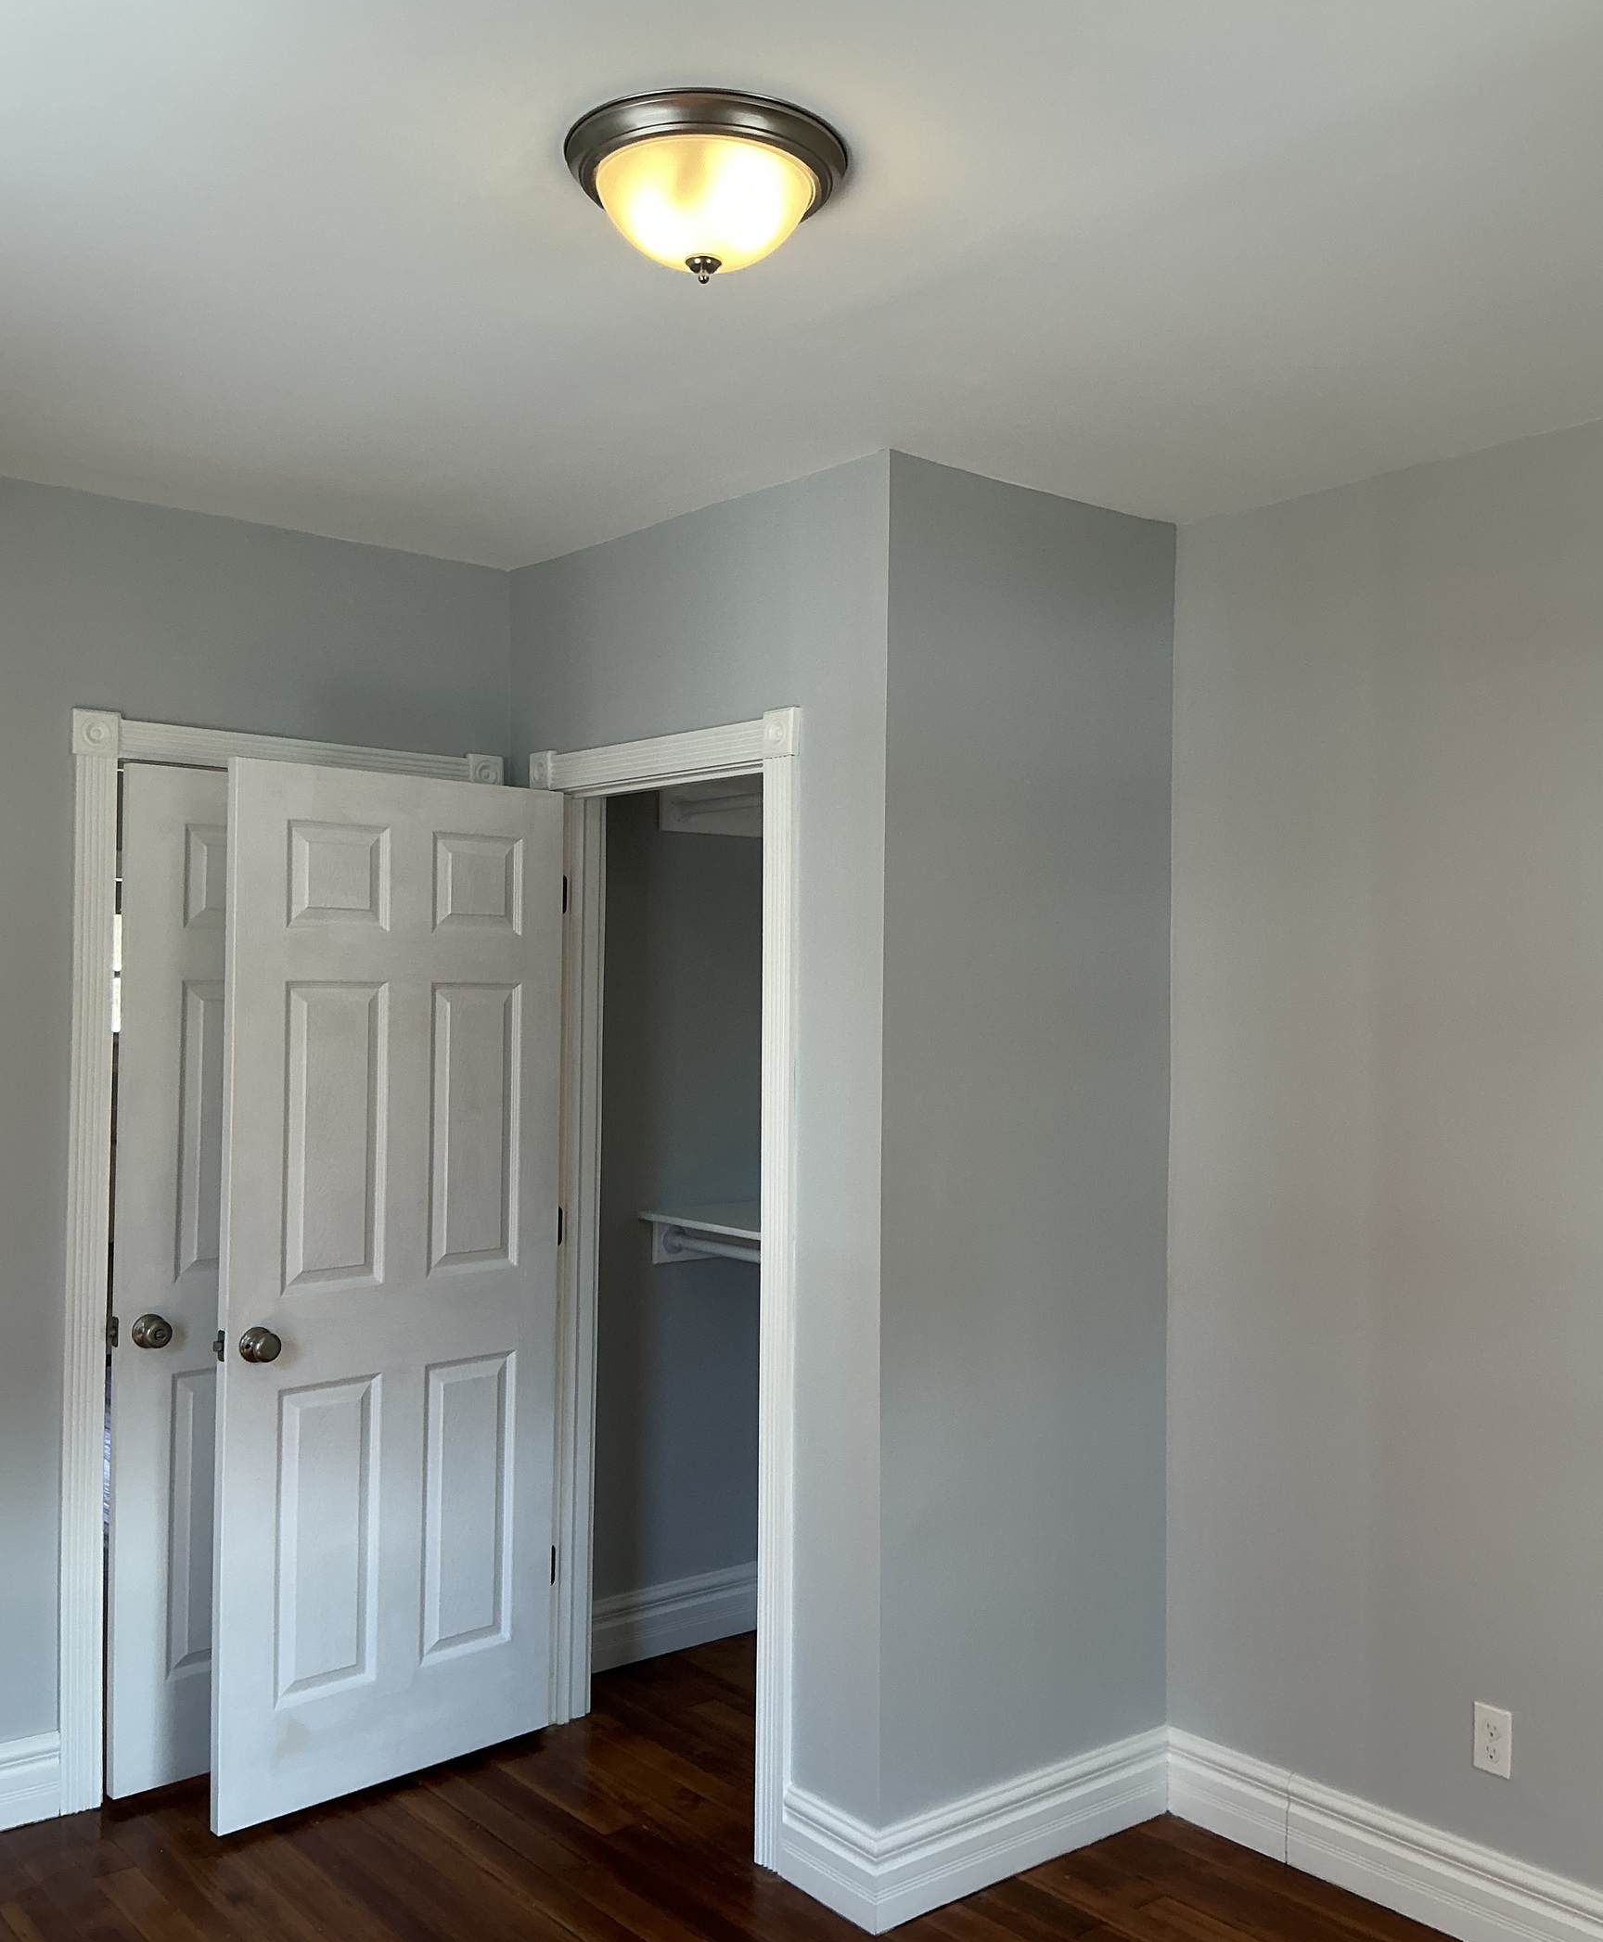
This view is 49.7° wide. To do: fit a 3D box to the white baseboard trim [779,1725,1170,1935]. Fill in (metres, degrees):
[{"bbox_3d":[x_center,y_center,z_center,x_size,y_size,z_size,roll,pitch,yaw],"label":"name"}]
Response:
[{"bbox_3d":[0.355,1.597,3.338,0.796,0.164,0.253,1,-1,-38],"label":"white baseboard trim"}]

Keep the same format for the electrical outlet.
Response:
[{"bbox_3d":[1.190,1.325,2.975,0.009,0.114,0.069,1,-1,-41],"label":"electrical outlet"}]

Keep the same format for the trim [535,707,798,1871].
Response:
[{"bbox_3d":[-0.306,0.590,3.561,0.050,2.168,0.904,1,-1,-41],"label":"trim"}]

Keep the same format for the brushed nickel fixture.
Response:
[{"bbox_3d":[-0.111,-0.867,1.996,0.330,0.147,0.330,1,-1,0],"label":"brushed nickel fixture"}]

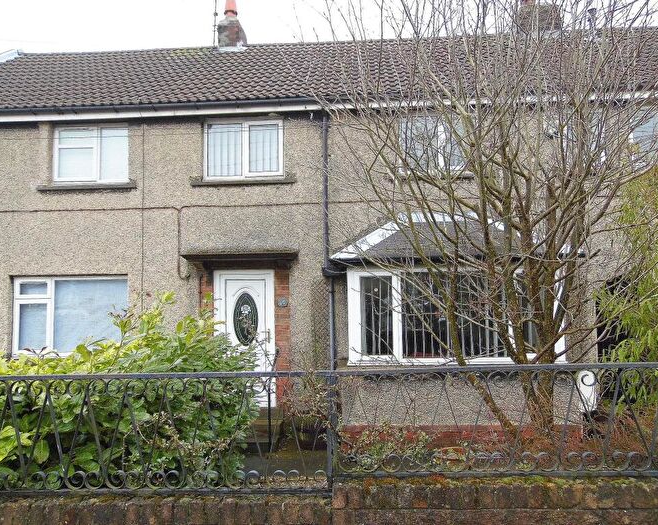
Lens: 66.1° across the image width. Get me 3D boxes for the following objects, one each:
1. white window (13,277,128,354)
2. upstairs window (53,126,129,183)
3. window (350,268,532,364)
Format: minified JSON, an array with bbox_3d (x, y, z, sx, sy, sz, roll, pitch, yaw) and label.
[{"bbox_3d":[-4.108,0.874,8.078,1.881,1.281,0.090,-1,-4,3],"label":"white window"},{"bbox_3d":[-3.855,-1.747,8.247,1.269,0.967,0.090,-1,-4,3],"label":"upstairs window"},{"bbox_3d":[1.739,0.751,7.223,2.918,1.319,0.700,-1,-4,3],"label":"window"}]

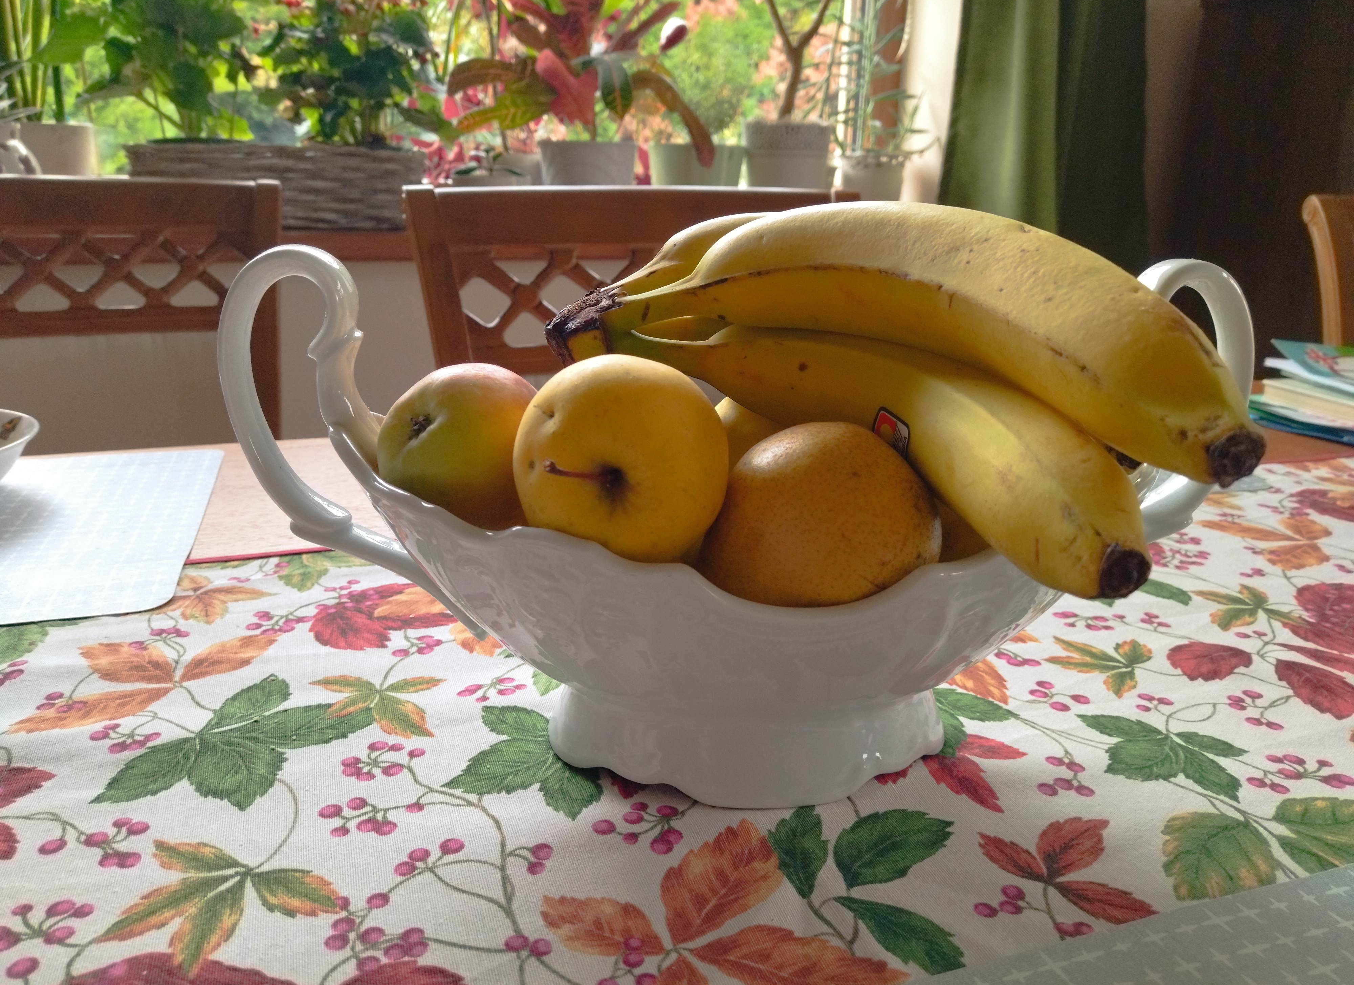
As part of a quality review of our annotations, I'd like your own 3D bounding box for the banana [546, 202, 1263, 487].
[{"bbox_3d":[0.068,-0.054,0.320,0.210,0.066,0.044,15,21,18],"label":"banana"}]

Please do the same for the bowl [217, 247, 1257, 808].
[{"bbox_3d":[0.026,0.003,0.385,0.364,0.177,0.202,0,17,-4],"label":"bowl"}]

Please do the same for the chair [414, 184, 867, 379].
[{"bbox_3d":[0.041,0.217,0.943,0.460,0.940,0.520,-5,16,-18],"label":"chair"}]

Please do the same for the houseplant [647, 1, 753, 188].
[{"bbox_3d":[0.032,-0.525,1.476,0.150,0.291,0.145,1,17,0],"label":"houseplant"}]

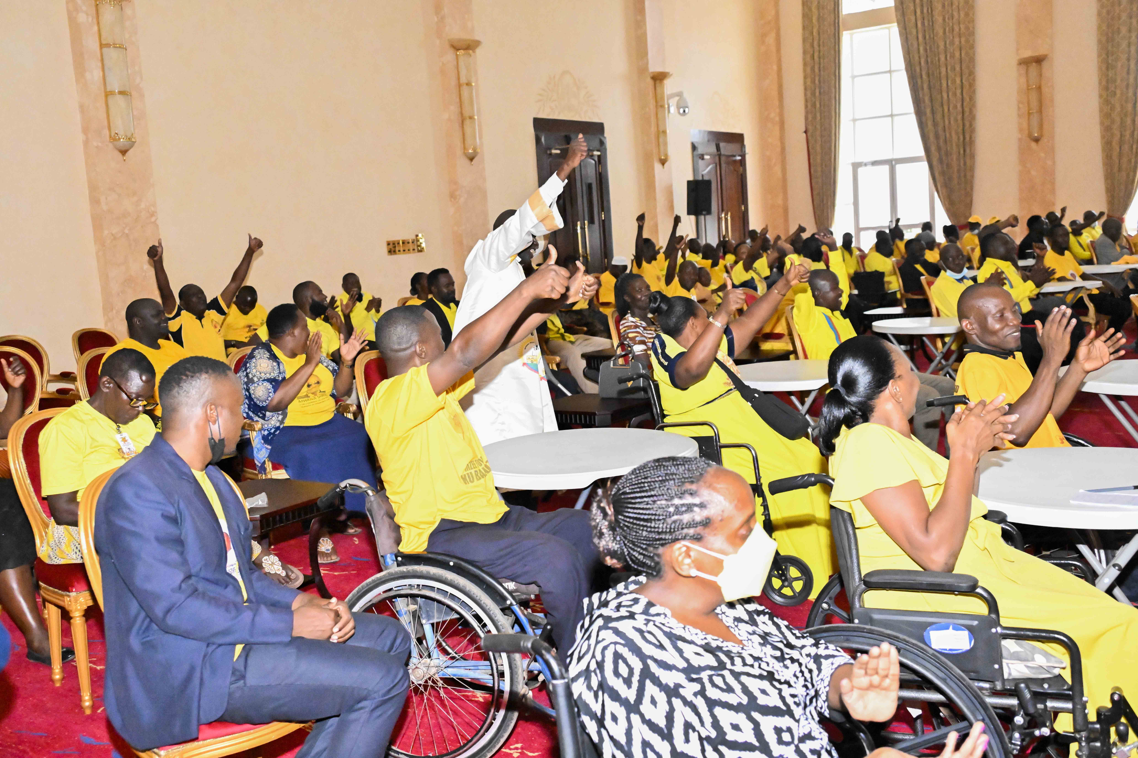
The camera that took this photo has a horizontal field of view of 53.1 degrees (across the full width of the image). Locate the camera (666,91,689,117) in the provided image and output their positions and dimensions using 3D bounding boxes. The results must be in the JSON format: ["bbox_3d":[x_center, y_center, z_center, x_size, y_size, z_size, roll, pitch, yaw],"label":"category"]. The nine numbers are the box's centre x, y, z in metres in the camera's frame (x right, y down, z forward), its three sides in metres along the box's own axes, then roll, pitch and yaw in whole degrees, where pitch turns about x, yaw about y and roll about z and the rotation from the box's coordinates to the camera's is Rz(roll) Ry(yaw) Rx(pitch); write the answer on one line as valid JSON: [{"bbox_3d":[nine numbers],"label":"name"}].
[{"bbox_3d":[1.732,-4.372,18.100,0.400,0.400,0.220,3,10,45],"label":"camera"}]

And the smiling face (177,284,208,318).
[{"bbox_3d":[-2.627,-0.544,7.950,0.200,0.235,0.165,2,10,39],"label":"smiling face"}]

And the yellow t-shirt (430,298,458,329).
[{"bbox_3d":[-0.841,-0.246,7.500,0.280,0.580,0.460,0,8,28],"label":"yellow t-shirt"}]

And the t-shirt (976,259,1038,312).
[{"bbox_3d":[2.930,-0.582,7.600,0.360,0.520,0.480,1,10,37],"label":"t-shirt"}]

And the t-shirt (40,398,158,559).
[{"bbox_3d":[-1.695,0.333,4.120,0.320,0.560,0.470,1,9,36],"label":"t-shirt"}]

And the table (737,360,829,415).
[{"bbox_3d":[1.191,0.322,5.901,0.840,0.740,0.840,1,9,35],"label":"table"}]

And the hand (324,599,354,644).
[{"bbox_3d":[-0.533,0.559,2.640,0.100,0.120,0.090,0,9,30],"label":"hand"}]

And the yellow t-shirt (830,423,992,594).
[{"bbox_3d":[0.803,0.304,2.700,0.340,0.410,0.430,-2,7,16],"label":"yellow t-shirt"}]

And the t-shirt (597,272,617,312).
[{"bbox_3d":[0.426,-0.793,10.800,0.320,0.560,0.450,1,10,35],"label":"t-shirt"}]

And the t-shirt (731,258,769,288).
[{"bbox_3d":[1.829,-1.007,11.500,0.280,0.510,0.440,3,10,45],"label":"t-shirt"}]

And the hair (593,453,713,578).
[{"bbox_3d":[0.116,0.191,1.590,0.180,0.175,0.165,-4,7,2],"label":"hair"}]

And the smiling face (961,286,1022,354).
[{"bbox_3d":[1.438,-0.203,3.870,0.170,0.235,0.200,-11,10,-38],"label":"smiling face"}]

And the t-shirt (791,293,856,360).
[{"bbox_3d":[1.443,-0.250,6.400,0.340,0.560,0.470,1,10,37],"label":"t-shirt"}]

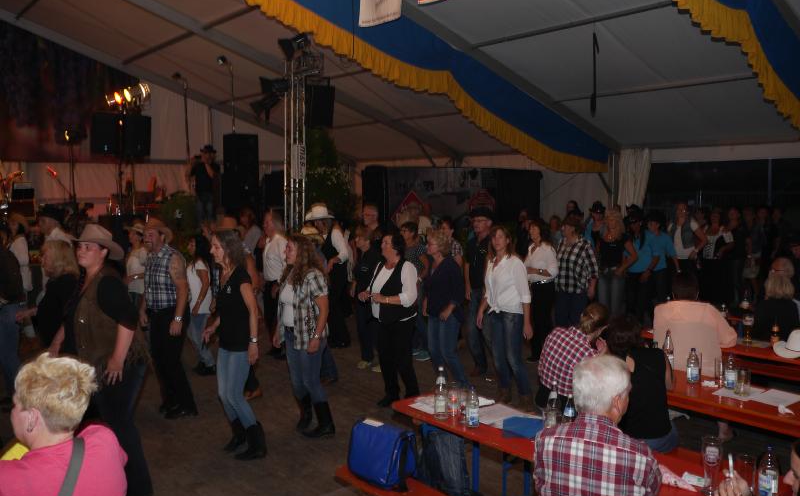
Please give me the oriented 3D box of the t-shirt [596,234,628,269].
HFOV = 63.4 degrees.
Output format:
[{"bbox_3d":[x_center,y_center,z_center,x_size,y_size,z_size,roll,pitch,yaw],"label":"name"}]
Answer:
[{"bbox_3d":[2.594,0.079,7.900,0.420,0.480,0.250,1,4,20],"label":"t-shirt"}]

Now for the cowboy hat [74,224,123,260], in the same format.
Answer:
[{"bbox_3d":[-1.924,-0.054,4.143,0.285,0.160,0.350,5,-5,43],"label":"cowboy hat"}]

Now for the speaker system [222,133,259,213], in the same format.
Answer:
[{"bbox_3d":[-2.600,-1.169,10.549,0.500,1.330,0.460,-1,5,-20],"label":"speaker system"}]

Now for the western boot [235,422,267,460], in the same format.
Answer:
[{"bbox_3d":[-1.131,1.449,4.889,0.265,0.260,0.100,-1,5,-17],"label":"western boot"}]

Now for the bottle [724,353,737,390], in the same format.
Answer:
[{"bbox_3d":[1.946,0.719,3.810,0.074,0.210,0.074,1,4,24],"label":"bottle"}]

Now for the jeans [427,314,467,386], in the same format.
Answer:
[{"bbox_3d":[0.461,0.939,6.420,0.400,0.870,0.370,-3,5,-35],"label":"jeans"}]

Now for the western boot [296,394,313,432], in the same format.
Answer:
[{"bbox_3d":[-0.793,1.369,5.400,0.100,0.280,0.250,3,5,44],"label":"western boot"}]

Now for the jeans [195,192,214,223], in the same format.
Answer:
[{"bbox_3d":[-3.321,-0.427,11.022,0.380,0.980,0.300,-1,5,-16],"label":"jeans"}]

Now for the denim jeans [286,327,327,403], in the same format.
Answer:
[{"bbox_3d":[-0.798,1.030,5.463,0.340,0.720,0.380,-4,6,-40],"label":"denim jeans"}]

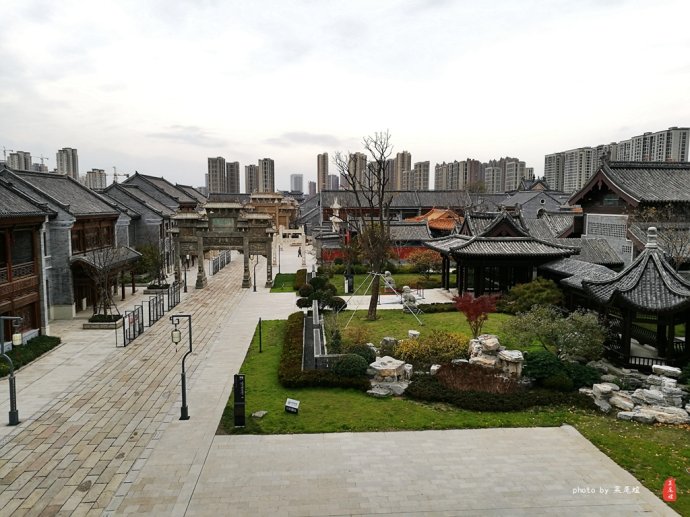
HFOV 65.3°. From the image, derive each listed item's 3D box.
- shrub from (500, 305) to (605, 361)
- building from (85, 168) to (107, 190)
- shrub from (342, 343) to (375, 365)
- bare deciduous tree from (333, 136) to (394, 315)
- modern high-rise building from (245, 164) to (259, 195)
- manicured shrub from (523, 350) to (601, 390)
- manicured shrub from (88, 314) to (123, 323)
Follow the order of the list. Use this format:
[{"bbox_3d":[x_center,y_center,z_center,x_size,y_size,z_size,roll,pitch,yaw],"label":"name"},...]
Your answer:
[{"bbox_3d":[10.582,3.741,27.334,5.100,2.900,4.000,0,6,-4],"label":"shrub"},{"bbox_3d":[-390.271,-111.312,843.236,26.000,61.000,18.000,0,6,-4],"label":"building"},{"bbox_3d":[0.826,4.984,28.664,1.700,1.200,1.700,0,6,0],"label":"shrub"},{"bbox_3d":[1.432,-2.424,39.517,4.300,13.700,4.100,0,6,-4],"label":"bare deciduous tree"},{"bbox_3d":[-170.708,-133.675,982.042,24.000,71.900,17.000,0,6,-4],"label":"modern high-rise building"},{"bbox_3d":[10.452,5.263,25.973,3.250,1.300,2.000,0,6,0],"label":"manicured shrub"},{"bbox_3d":[-15.983,4.029,36.006,1.850,0.260,1.600,0,6,-4],"label":"manicured shrub"}]

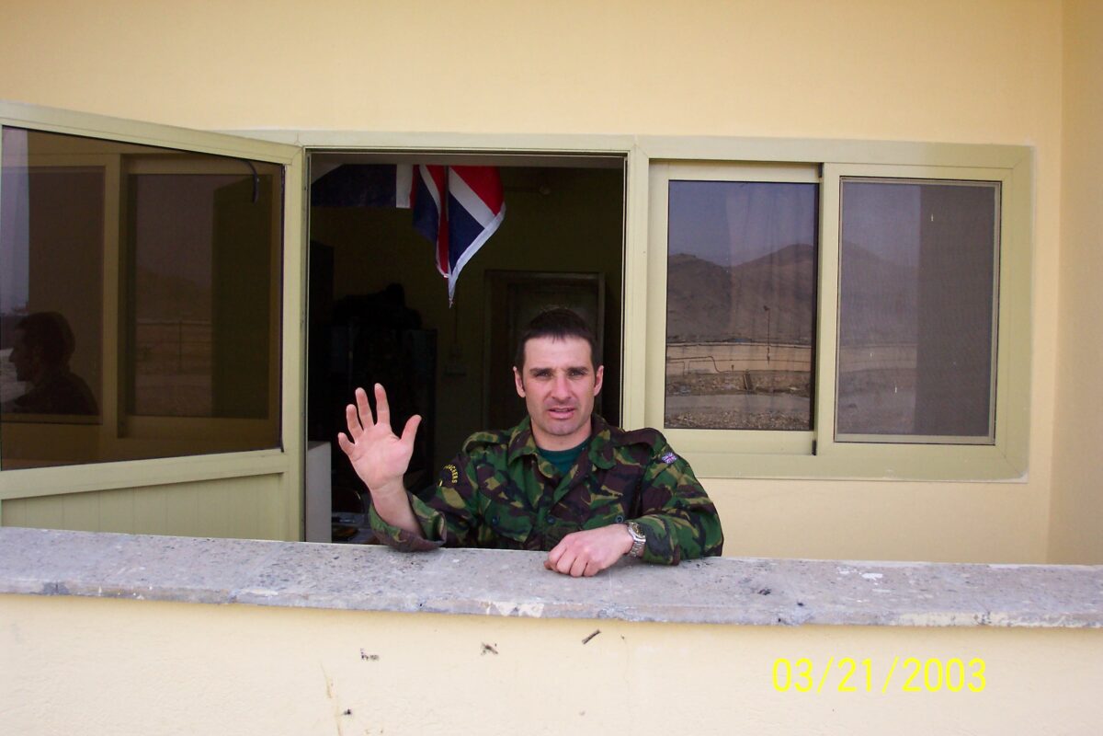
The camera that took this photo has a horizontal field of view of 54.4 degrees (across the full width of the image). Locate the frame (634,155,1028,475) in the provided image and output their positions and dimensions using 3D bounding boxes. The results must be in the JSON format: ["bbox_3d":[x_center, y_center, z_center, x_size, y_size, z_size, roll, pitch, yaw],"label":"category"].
[{"bbox_3d":[0.828,-0.167,3.197,1.148,0.995,0.100,1,2,2],"label":"frame"}]

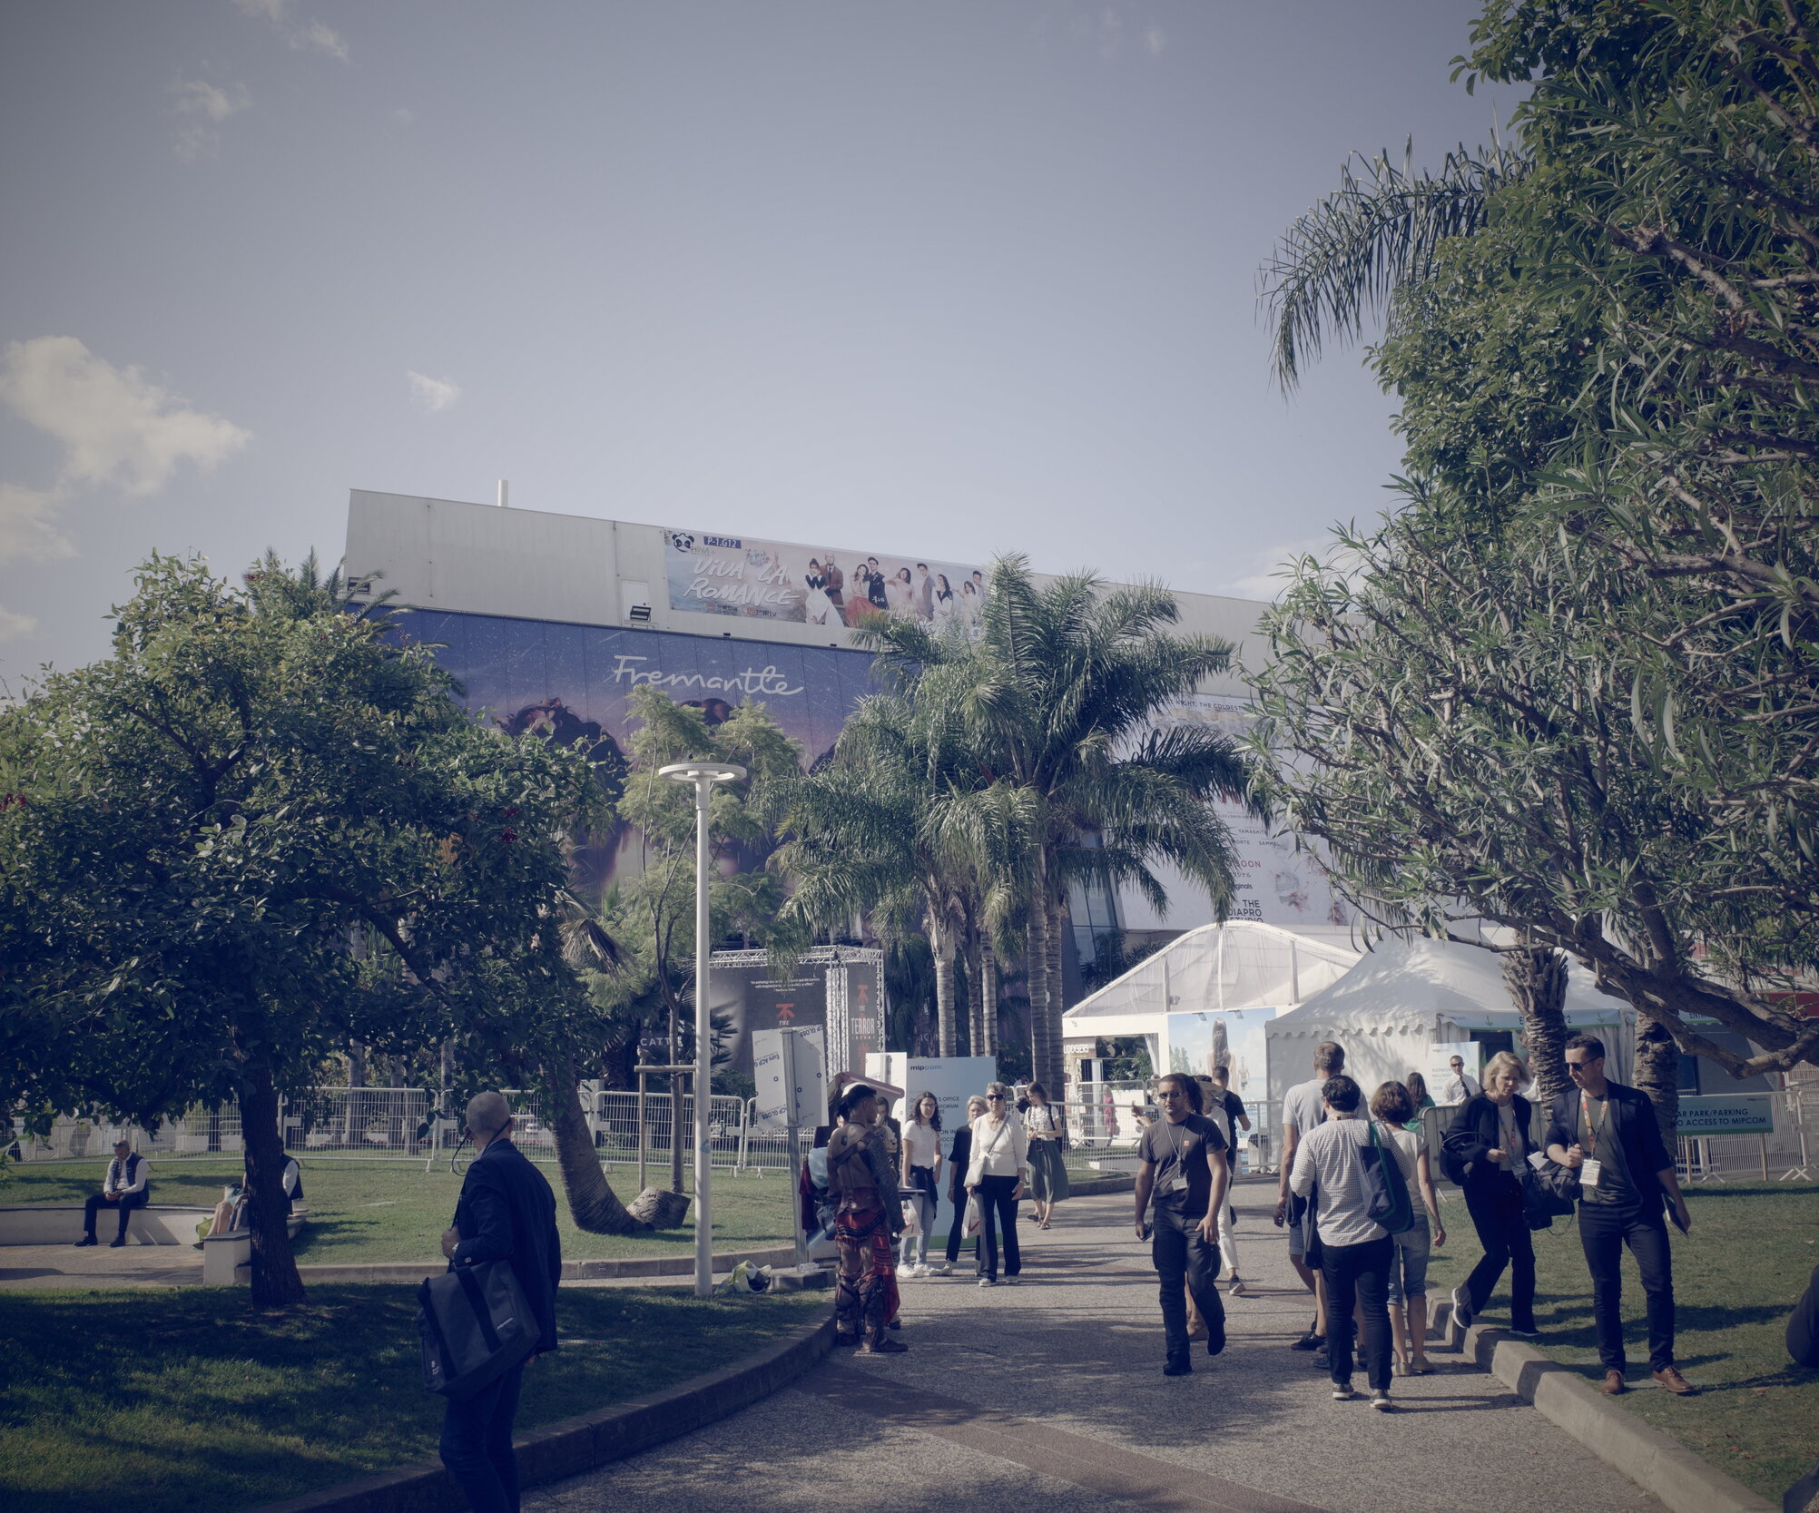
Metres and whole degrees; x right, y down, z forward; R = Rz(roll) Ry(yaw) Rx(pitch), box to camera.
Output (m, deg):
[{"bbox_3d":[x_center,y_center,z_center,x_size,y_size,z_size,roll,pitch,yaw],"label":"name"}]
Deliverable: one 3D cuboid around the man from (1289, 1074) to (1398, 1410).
[{"bbox_3d":[2.287,2.544,9.400,0.530,1.690,0.420,-1,-10,-3],"label":"man"}]

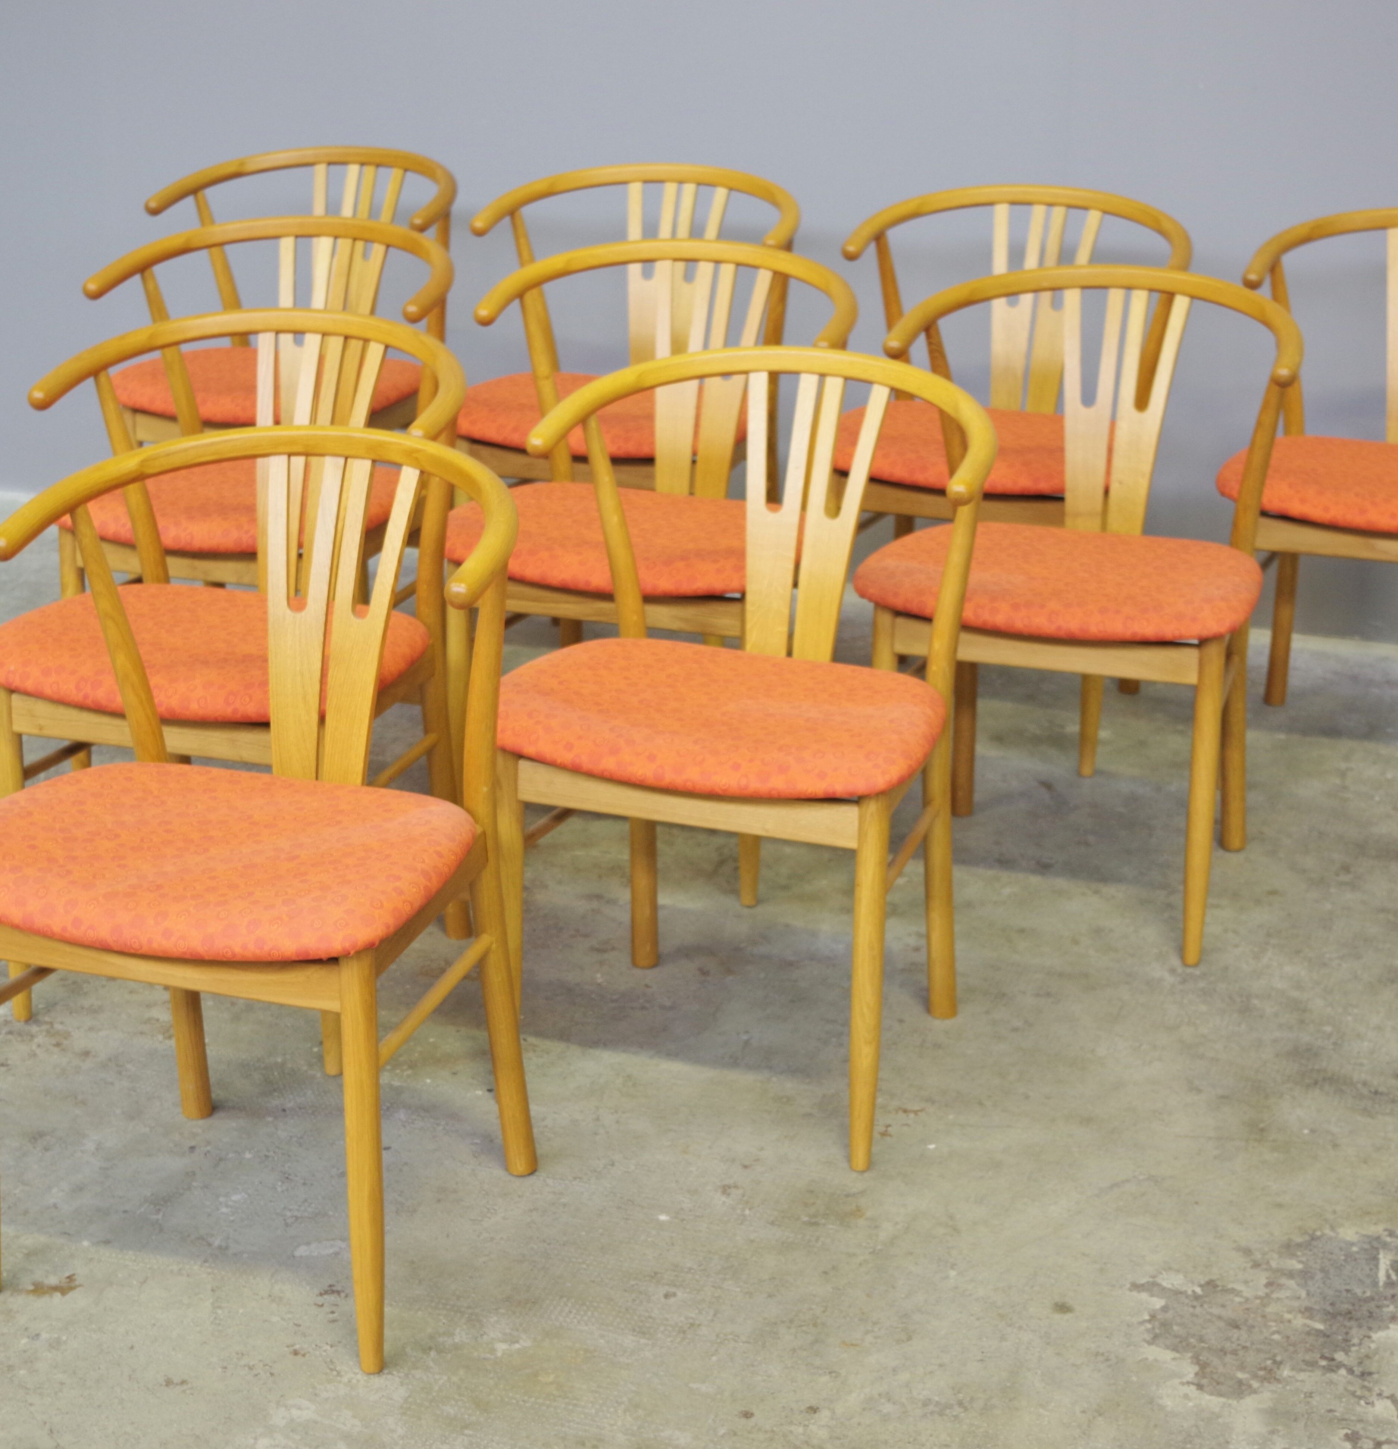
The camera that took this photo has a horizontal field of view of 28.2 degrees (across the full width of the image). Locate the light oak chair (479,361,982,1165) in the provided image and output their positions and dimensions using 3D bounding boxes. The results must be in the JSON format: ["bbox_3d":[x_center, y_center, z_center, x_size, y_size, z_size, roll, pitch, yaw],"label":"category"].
[{"bbox_3d":[0.057,0.013,3.096,0.518,0.781,0.503,7,21,19],"label":"light oak chair"}]

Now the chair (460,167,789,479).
[{"bbox_3d":[-0.109,-0.469,4.433,0.518,0.781,0.503,7,21,18],"label":"chair"}]

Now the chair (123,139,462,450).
[{"bbox_3d":[-0.655,-0.527,4.587,0.518,0.781,0.503,7,21,19],"label":"chair"}]

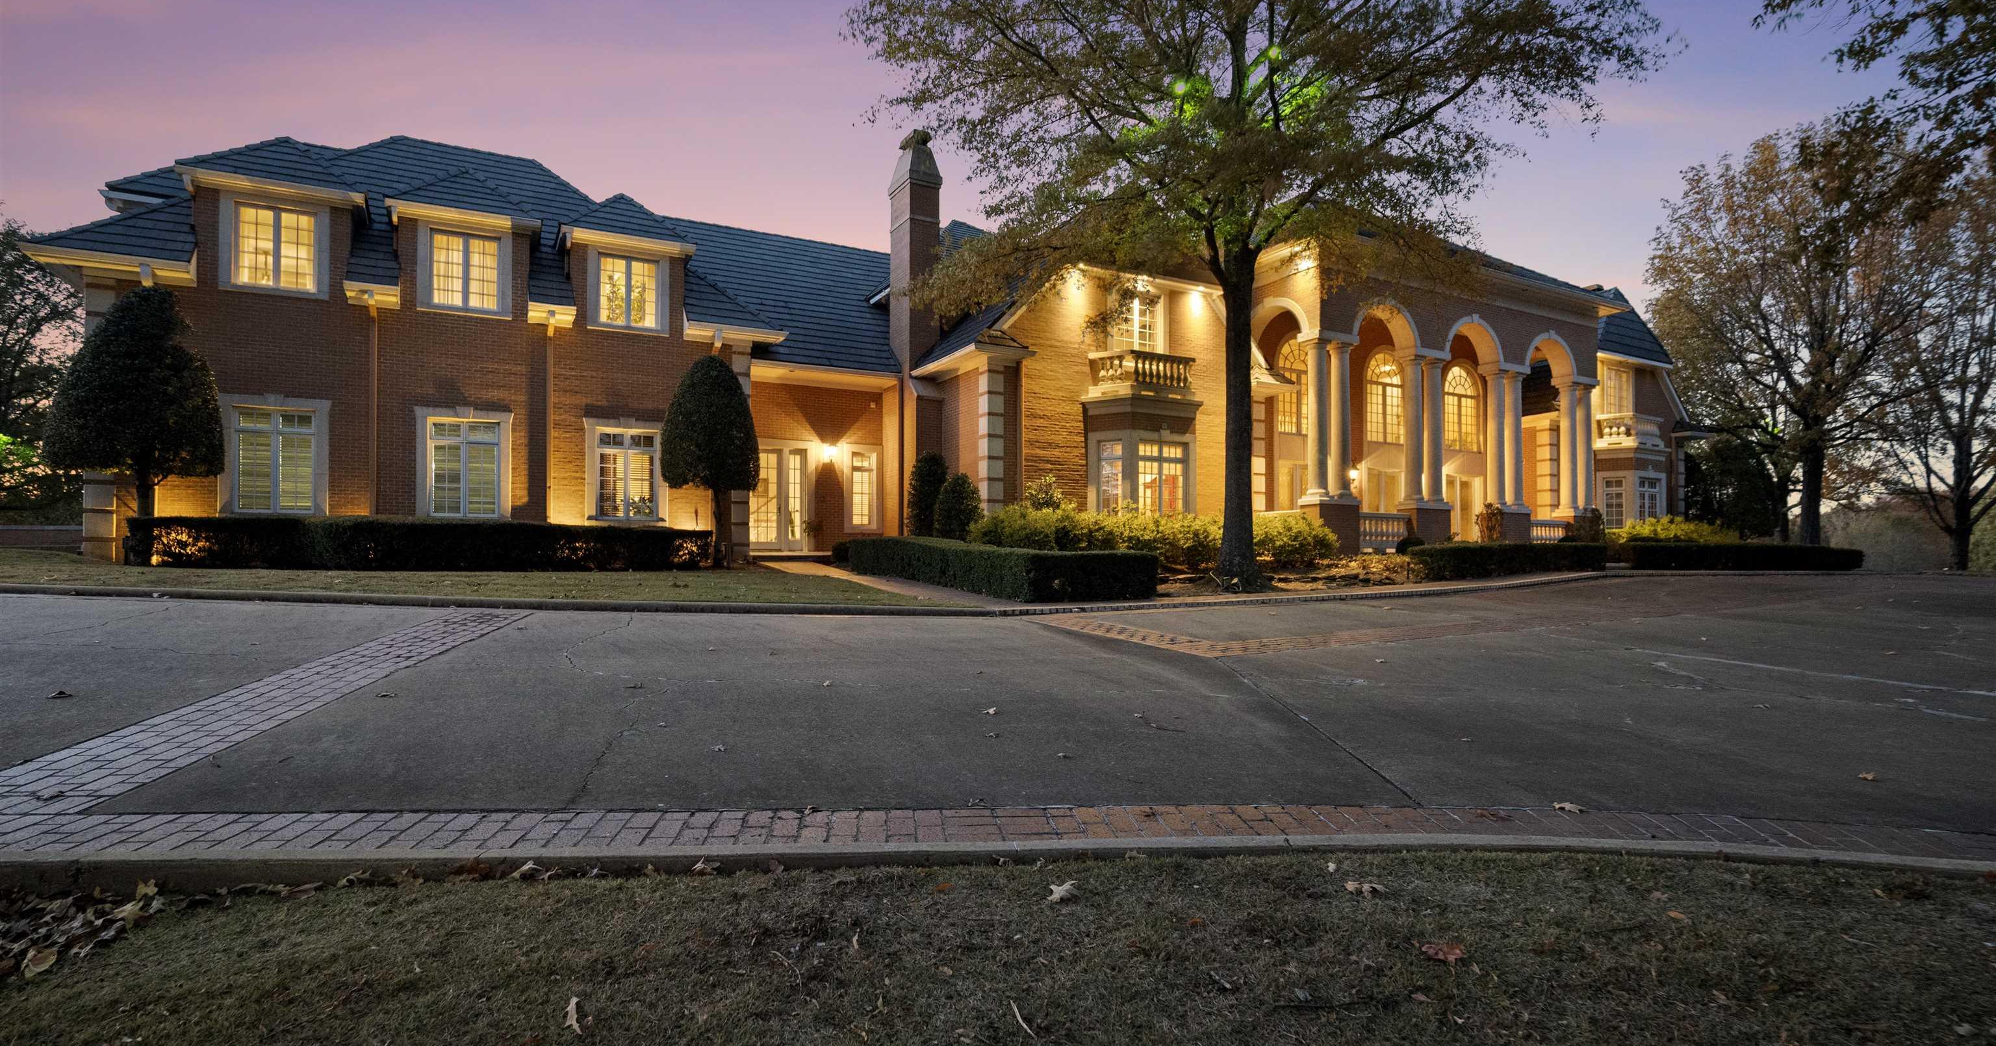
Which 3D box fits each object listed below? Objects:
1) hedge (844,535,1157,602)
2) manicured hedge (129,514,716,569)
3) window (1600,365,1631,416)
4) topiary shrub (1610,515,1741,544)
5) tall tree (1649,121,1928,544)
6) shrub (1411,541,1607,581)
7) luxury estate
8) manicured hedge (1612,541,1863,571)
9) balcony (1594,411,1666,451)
[{"bbox_3d":[-0.500,0.750,15.700,2.200,0.650,7.900,1,-1,-25],"label":"hedge"},{"bbox_3d":[-10.000,0.420,16.300,9.000,0.780,1.000,1,-1,-25],"label":"manicured hedge"},{"bbox_3d":[20.430,-4.250,29.300,1.500,1.950,0.200,1,-1,-25],"label":"window"},{"bbox_3d":[20.700,0.380,27.000,5.800,1.100,1.500,1,-1,-25],"label":"topiary shrub"},{"bbox_3d":[24.500,-5.600,27.500,8.600,13.200,8.600,1,-1,-25],"label":"tall tree"},{"bbox_3d":[10.700,0.740,18.500,6.900,0.630,1.000,1,-1,-33],"label":"shrub"},{"bbox_3d":[2.500,-4.300,27.000,43.600,10.200,16.500,1,-1,-25],"label":"luxury estate"},{"bbox_3d":[17.300,0.800,20.900,6.500,0.580,1.000,1,-1,-12],"label":"manicured hedge"},{"bbox_3d":[20.500,-2.920,28.700,2.650,1.070,1.050,1,-1,-25],"label":"balcony"}]

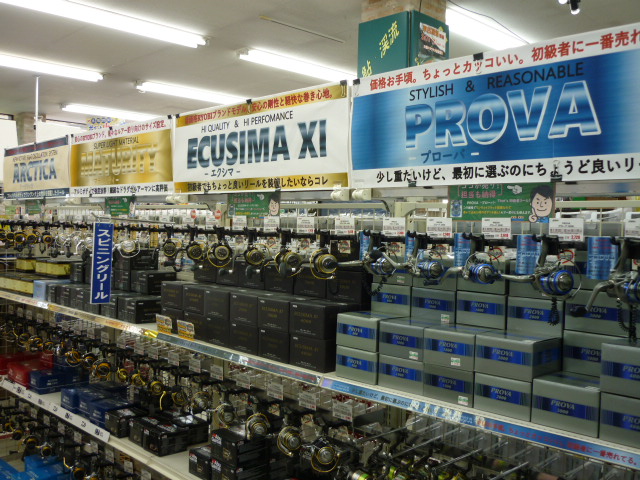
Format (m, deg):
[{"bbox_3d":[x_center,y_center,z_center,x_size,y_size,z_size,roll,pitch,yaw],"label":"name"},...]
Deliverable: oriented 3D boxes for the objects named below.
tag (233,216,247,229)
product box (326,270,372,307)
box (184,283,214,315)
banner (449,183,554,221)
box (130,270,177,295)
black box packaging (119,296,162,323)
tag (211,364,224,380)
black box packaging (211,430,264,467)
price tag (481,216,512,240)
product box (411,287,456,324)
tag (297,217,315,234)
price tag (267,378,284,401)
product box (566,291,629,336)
[{"bbox_3d":[-0.255,-0.054,1.960,0.067,0.043,0.005,2,2,44],"label":"tag"},{"bbox_3d":[0.114,0.142,1.933,0.143,0.097,0.113,2,3,43],"label":"product box"},{"bbox_3d":[-0.418,0.220,2.274,0.142,0.098,0.113,2,3,43],"label":"box"},{"bbox_3d":[0.428,-0.093,1.466,0.274,0.105,0.008,2,3,43],"label":"banner"},{"bbox_3d":[-0.745,0.188,2.731,0.152,0.092,0.137,2,2,44],"label":"box"},{"bbox_3d":[-0.732,0.285,2.512,0.152,0.088,0.138,2,2,44],"label":"black box packaging"},{"bbox_3d":[-0.382,0.495,2.273,0.077,0.049,0.006,3,3,43],"label":"tag"},{"bbox_3d":[-0.285,0.722,2.146,0.145,0.088,0.128,2,3,43],"label":"black box packaging"},{"bbox_3d":[0.394,-0.025,1.362,0.069,0.045,0.006,2,3,43],"label":"price tag"},{"bbox_3d":[0.357,0.176,1.714,0.138,0.084,0.143,3,3,43],"label":"product box"},{"bbox_3d":[-0.039,-0.042,1.753,0.069,0.045,0.005,2,2,44],"label":"tag"},{"bbox_3d":[-0.150,0.508,2.056,0.077,0.049,0.006,3,3,43],"label":"price tag"},{"bbox_3d":[0.669,0.162,1.422,0.140,0.097,0.143,3,3,43],"label":"product box"}]

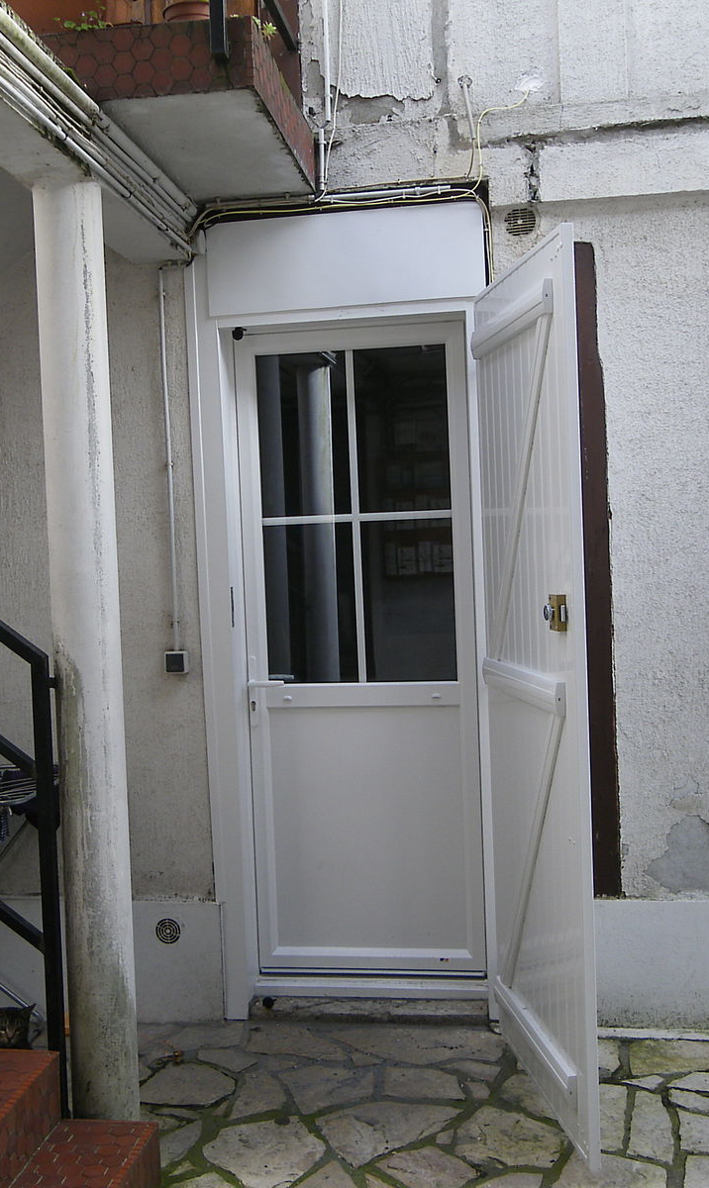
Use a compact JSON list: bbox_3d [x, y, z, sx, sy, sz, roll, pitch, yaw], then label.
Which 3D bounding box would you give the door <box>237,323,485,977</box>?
[{"bbox_3d":[0.022,0.196,4.349,0.783,2.183,0.065,-2,2,8],"label":"door"}]

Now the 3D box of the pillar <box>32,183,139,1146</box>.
[{"bbox_3d":[-0.710,0.208,3.416,0.177,2.565,0.177,-2,2,8],"label":"pillar"}]

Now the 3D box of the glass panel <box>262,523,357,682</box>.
[{"bbox_3d":[-0.151,0.034,4.367,0.309,0.545,0.020,-2,2,8],"label":"glass panel"}]

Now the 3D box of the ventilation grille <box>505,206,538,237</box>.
[{"bbox_3d":[0.534,-1.190,4.095,0.106,0.100,0.020,-2,2,8],"label":"ventilation grille"}]

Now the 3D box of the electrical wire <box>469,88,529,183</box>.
[{"bbox_3d":[0.462,-1.461,4.090,0.192,0.286,0.025,-2,2,8],"label":"electrical wire"}]

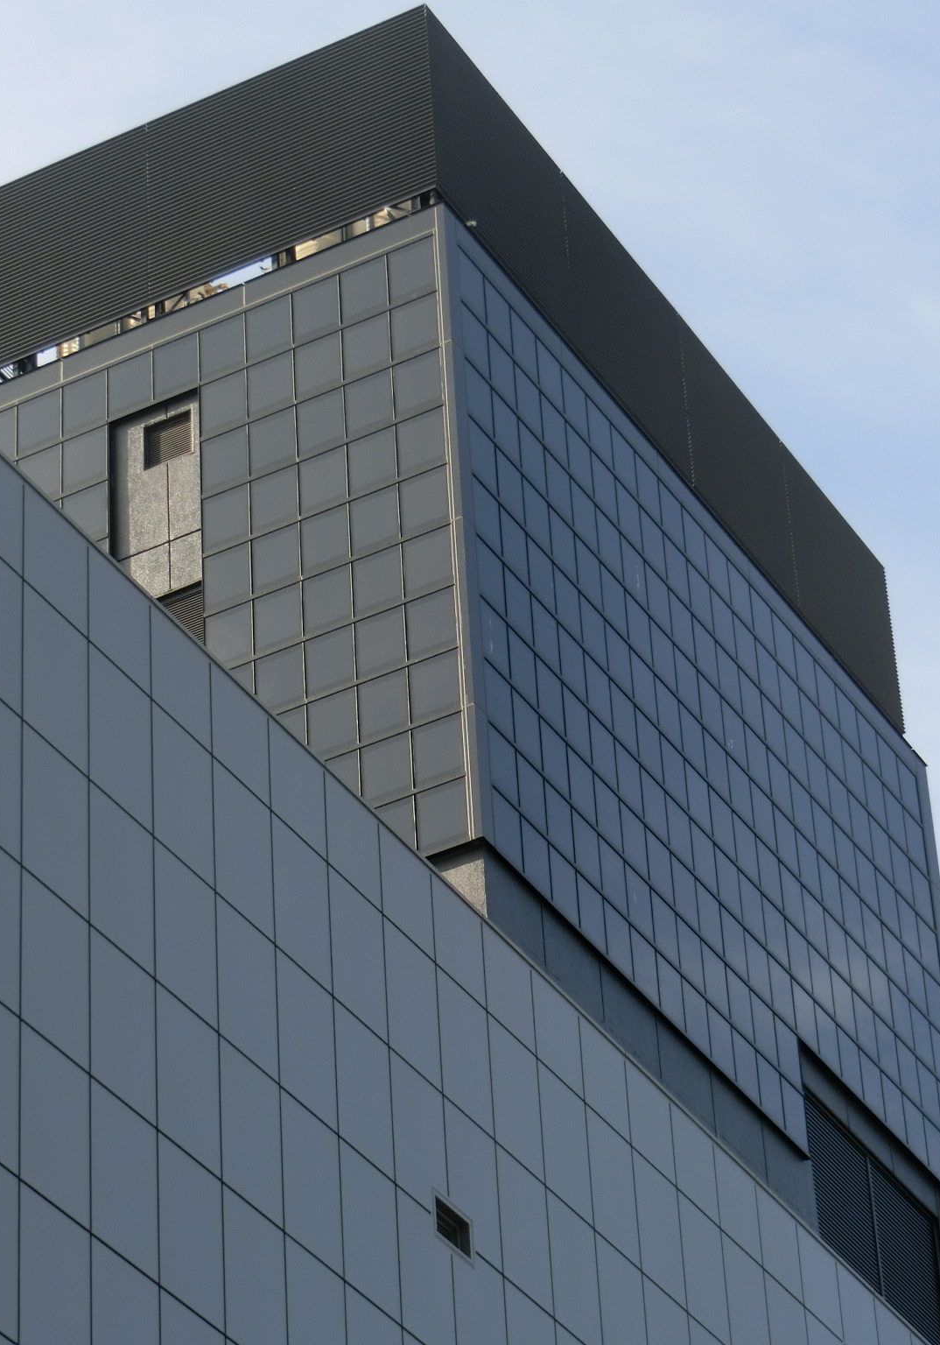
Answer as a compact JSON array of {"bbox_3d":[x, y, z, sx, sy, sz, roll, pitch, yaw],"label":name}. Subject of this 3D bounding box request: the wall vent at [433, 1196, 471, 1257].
[{"bbox_3d":[-0.211,6.077,52.604,0.120,0.503,0.843,-20,-39,21],"label":"wall vent"}]

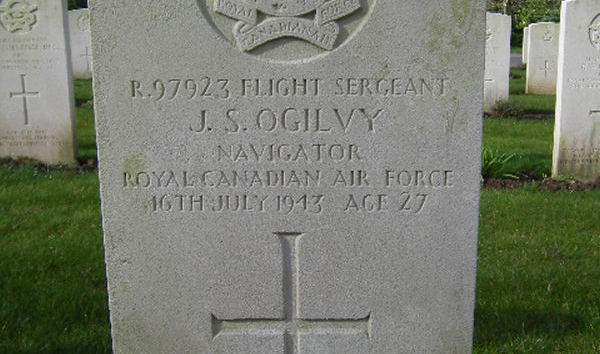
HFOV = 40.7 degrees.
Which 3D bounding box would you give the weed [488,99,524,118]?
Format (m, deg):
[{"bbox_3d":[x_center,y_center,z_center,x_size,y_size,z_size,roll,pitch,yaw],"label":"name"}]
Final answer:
[{"bbox_3d":[1.659,-0.550,6.500,0.280,0.130,0.220,-1,12,0],"label":"weed"}]

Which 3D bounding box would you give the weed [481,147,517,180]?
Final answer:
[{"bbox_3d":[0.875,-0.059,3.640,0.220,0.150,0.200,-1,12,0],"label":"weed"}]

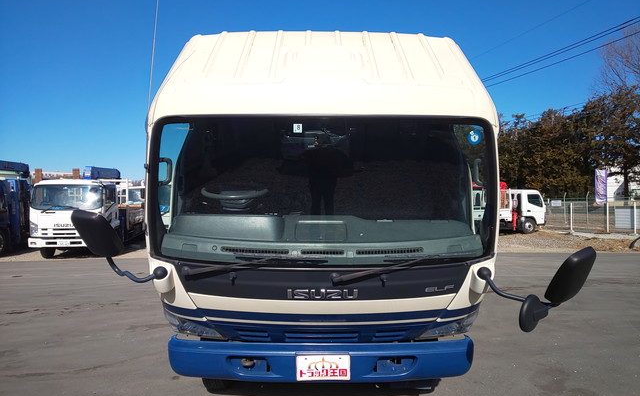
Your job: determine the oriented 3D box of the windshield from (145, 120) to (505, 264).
[{"bbox_3d":[0.018,-0.030,1.940,1.860,0.790,0.210,0,6,0],"label":"windshield"}]

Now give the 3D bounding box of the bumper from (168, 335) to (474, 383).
[{"bbox_3d":[0.012,1.025,2.420,1.990,0.250,0.320,0,0,0],"label":"bumper"}]

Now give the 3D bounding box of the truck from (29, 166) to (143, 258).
[{"bbox_3d":[-7.800,0.480,13.300,2.100,2.750,6.000,0,0,-12],"label":"truck"}]

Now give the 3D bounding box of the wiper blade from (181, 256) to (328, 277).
[{"bbox_3d":[-0.345,0.352,1.900,0.780,0.110,0.100,-2,5,7],"label":"wiper blade"}]

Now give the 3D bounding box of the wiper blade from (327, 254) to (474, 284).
[{"bbox_3d":[0.430,0.362,1.900,0.760,0.125,0.100,-6,5,-6],"label":"wiper blade"}]

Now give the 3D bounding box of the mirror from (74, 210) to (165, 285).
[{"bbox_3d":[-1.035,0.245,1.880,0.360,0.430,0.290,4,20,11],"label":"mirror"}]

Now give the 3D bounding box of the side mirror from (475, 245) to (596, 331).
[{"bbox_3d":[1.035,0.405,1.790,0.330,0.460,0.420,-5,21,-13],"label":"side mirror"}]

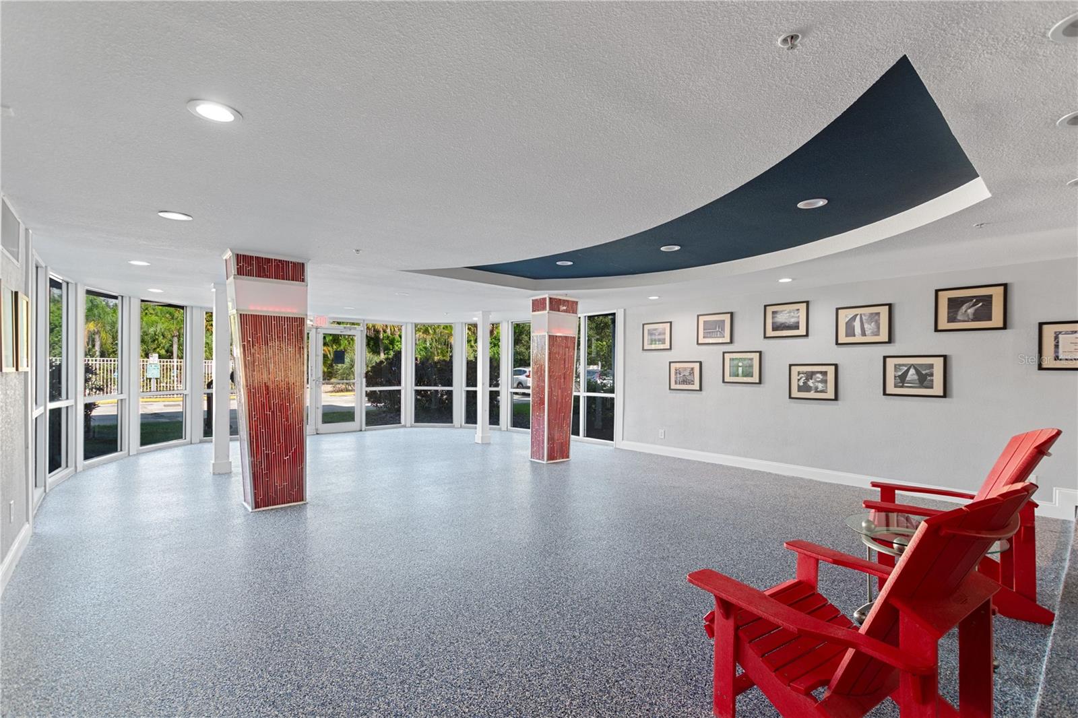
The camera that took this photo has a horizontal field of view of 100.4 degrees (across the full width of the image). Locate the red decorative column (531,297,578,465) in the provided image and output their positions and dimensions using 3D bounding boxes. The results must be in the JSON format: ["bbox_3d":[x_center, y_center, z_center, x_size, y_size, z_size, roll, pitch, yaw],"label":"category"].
[{"bbox_3d":[0.231,0.301,6.866,0.650,2.440,0.370,1,-1,-44],"label":"red decorative column"}]

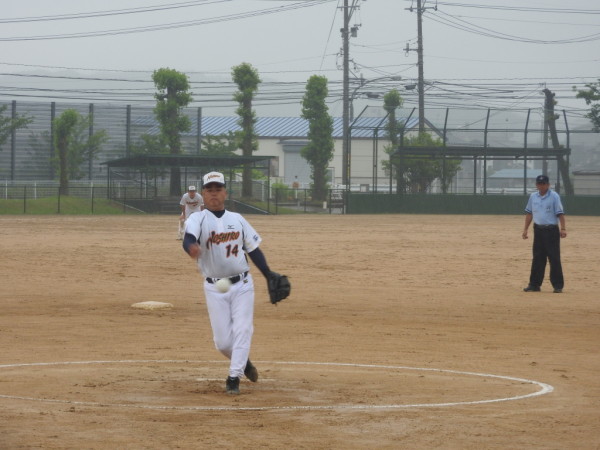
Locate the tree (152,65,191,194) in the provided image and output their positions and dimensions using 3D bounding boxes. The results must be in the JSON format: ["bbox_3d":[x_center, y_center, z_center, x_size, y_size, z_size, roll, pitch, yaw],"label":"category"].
[{"bbox_3d":[-6.404,-4.696,148.000,2.000,6.550,2.000,1,1,0],"label":"tree"}]

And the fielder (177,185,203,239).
[{"bbox_3d":[-2.468,-0.285,67.200,0.680,1.290,0.720,1,1,-2],"label":"fielder"}]

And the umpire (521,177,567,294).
[{"bbox_3d":[3.444,0.120,41.500,0.580,1.660,0.380,1,1,16],"label":"umpire"}]

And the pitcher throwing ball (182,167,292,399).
[{"bbox_3d":[-0.476,0.431,22.100,0.800,1.660,0.920,1,1,3],"label":"pitcher throwing ball"}]

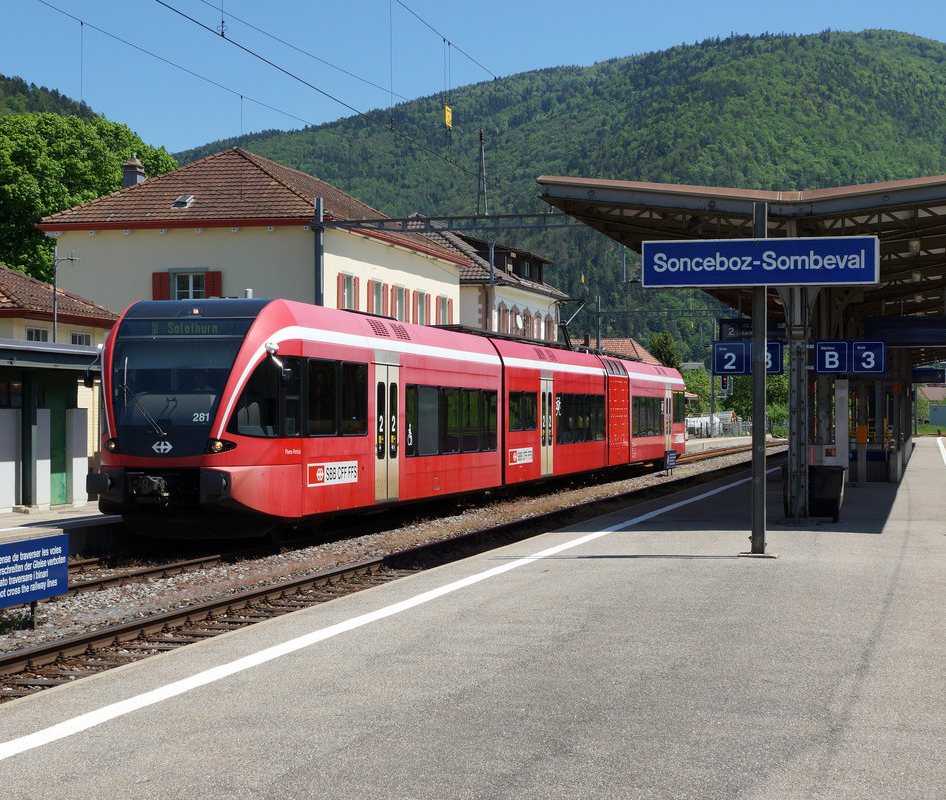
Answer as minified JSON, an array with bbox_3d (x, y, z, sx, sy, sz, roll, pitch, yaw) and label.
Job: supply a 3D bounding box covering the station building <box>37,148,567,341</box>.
[{"bbox_3d":[-4.600,-2.970,65.400,11.500,10.500,28.000,0,0,15],"label":"station building"}]

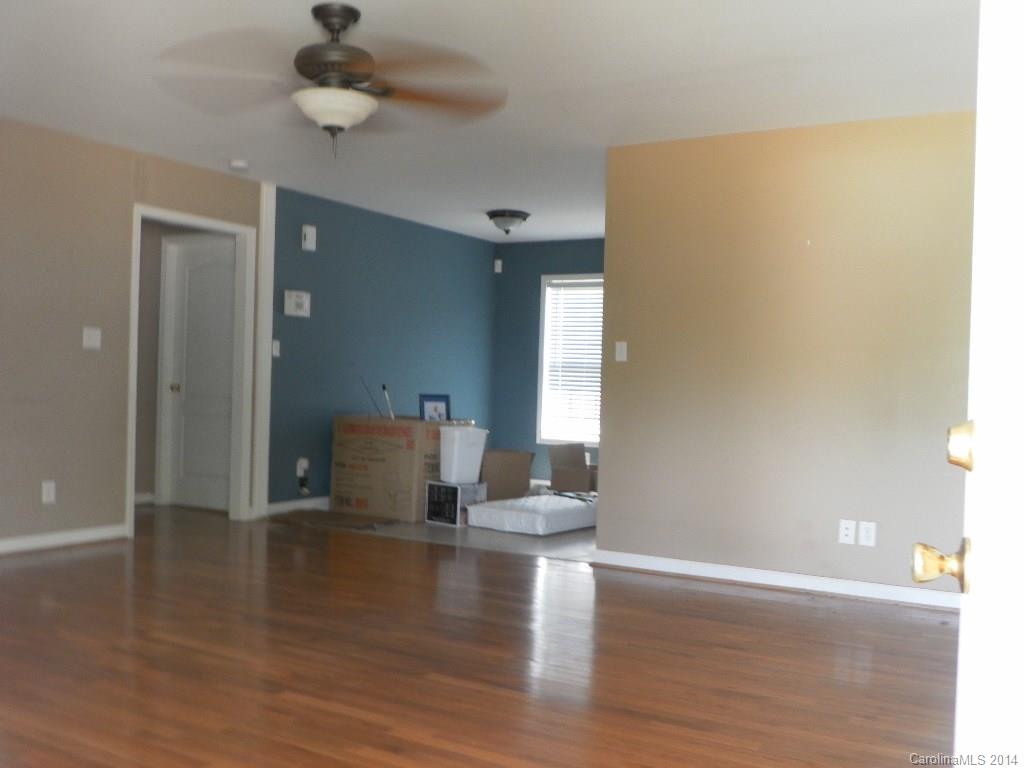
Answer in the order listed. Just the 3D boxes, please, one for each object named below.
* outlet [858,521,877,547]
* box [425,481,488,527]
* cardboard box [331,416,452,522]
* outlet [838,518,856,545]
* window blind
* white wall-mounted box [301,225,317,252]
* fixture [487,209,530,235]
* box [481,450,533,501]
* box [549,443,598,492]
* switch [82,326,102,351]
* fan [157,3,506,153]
[{"bbox_3d":[1.813,0.766,4.974,0.076,0.119,0.010,2,0,30],"label":"outlet"},{"bbox_3d":[-0.396,0.871,7.214,0.330,0.292,0.360,2,0,36],"label":"box"},{"bbox_3d":[-0.873,0.634,7.575,0.790,0.735,0.660,2,0,30],"label":"cardboard box"},{"bbox_3d":[1.725,0.764,5.025,0.076,0.119,0.010,2,0,30],"label":"outlet"},{"bbox_3d":[0.676,-0.232,9.370,0.950,1.630,0.060,2,0,30],"label":"window blind"},{"bbox_3d":[-1.568,-1.129,7.569,0.040,0.190,0.120,2,0,30],"label":"white wall-mounted box"},{"bbox_3d":[-0.029,-1.332,8.095,0.360,0.170,0.360,2,0,0],"label":"fixture"},{"bbox_3d":[-0.029,0.788,8.300,0.410,0.470,0.370,2,0,4],"label":"box"},{"bbox_3d":[0.582,0.793,8.686,0.390,0.490,0.370,2,0,30],"label":"box"},{"bbox_3d":[-2.534,-0.275,5.904,0.012,0.122,0.122,2,1,30],"label":"switch"},{"bbox_3d":[-0.677,-1.153,3.721,1.320,0.530,1.320,2,0,0],"label":"fan"}]

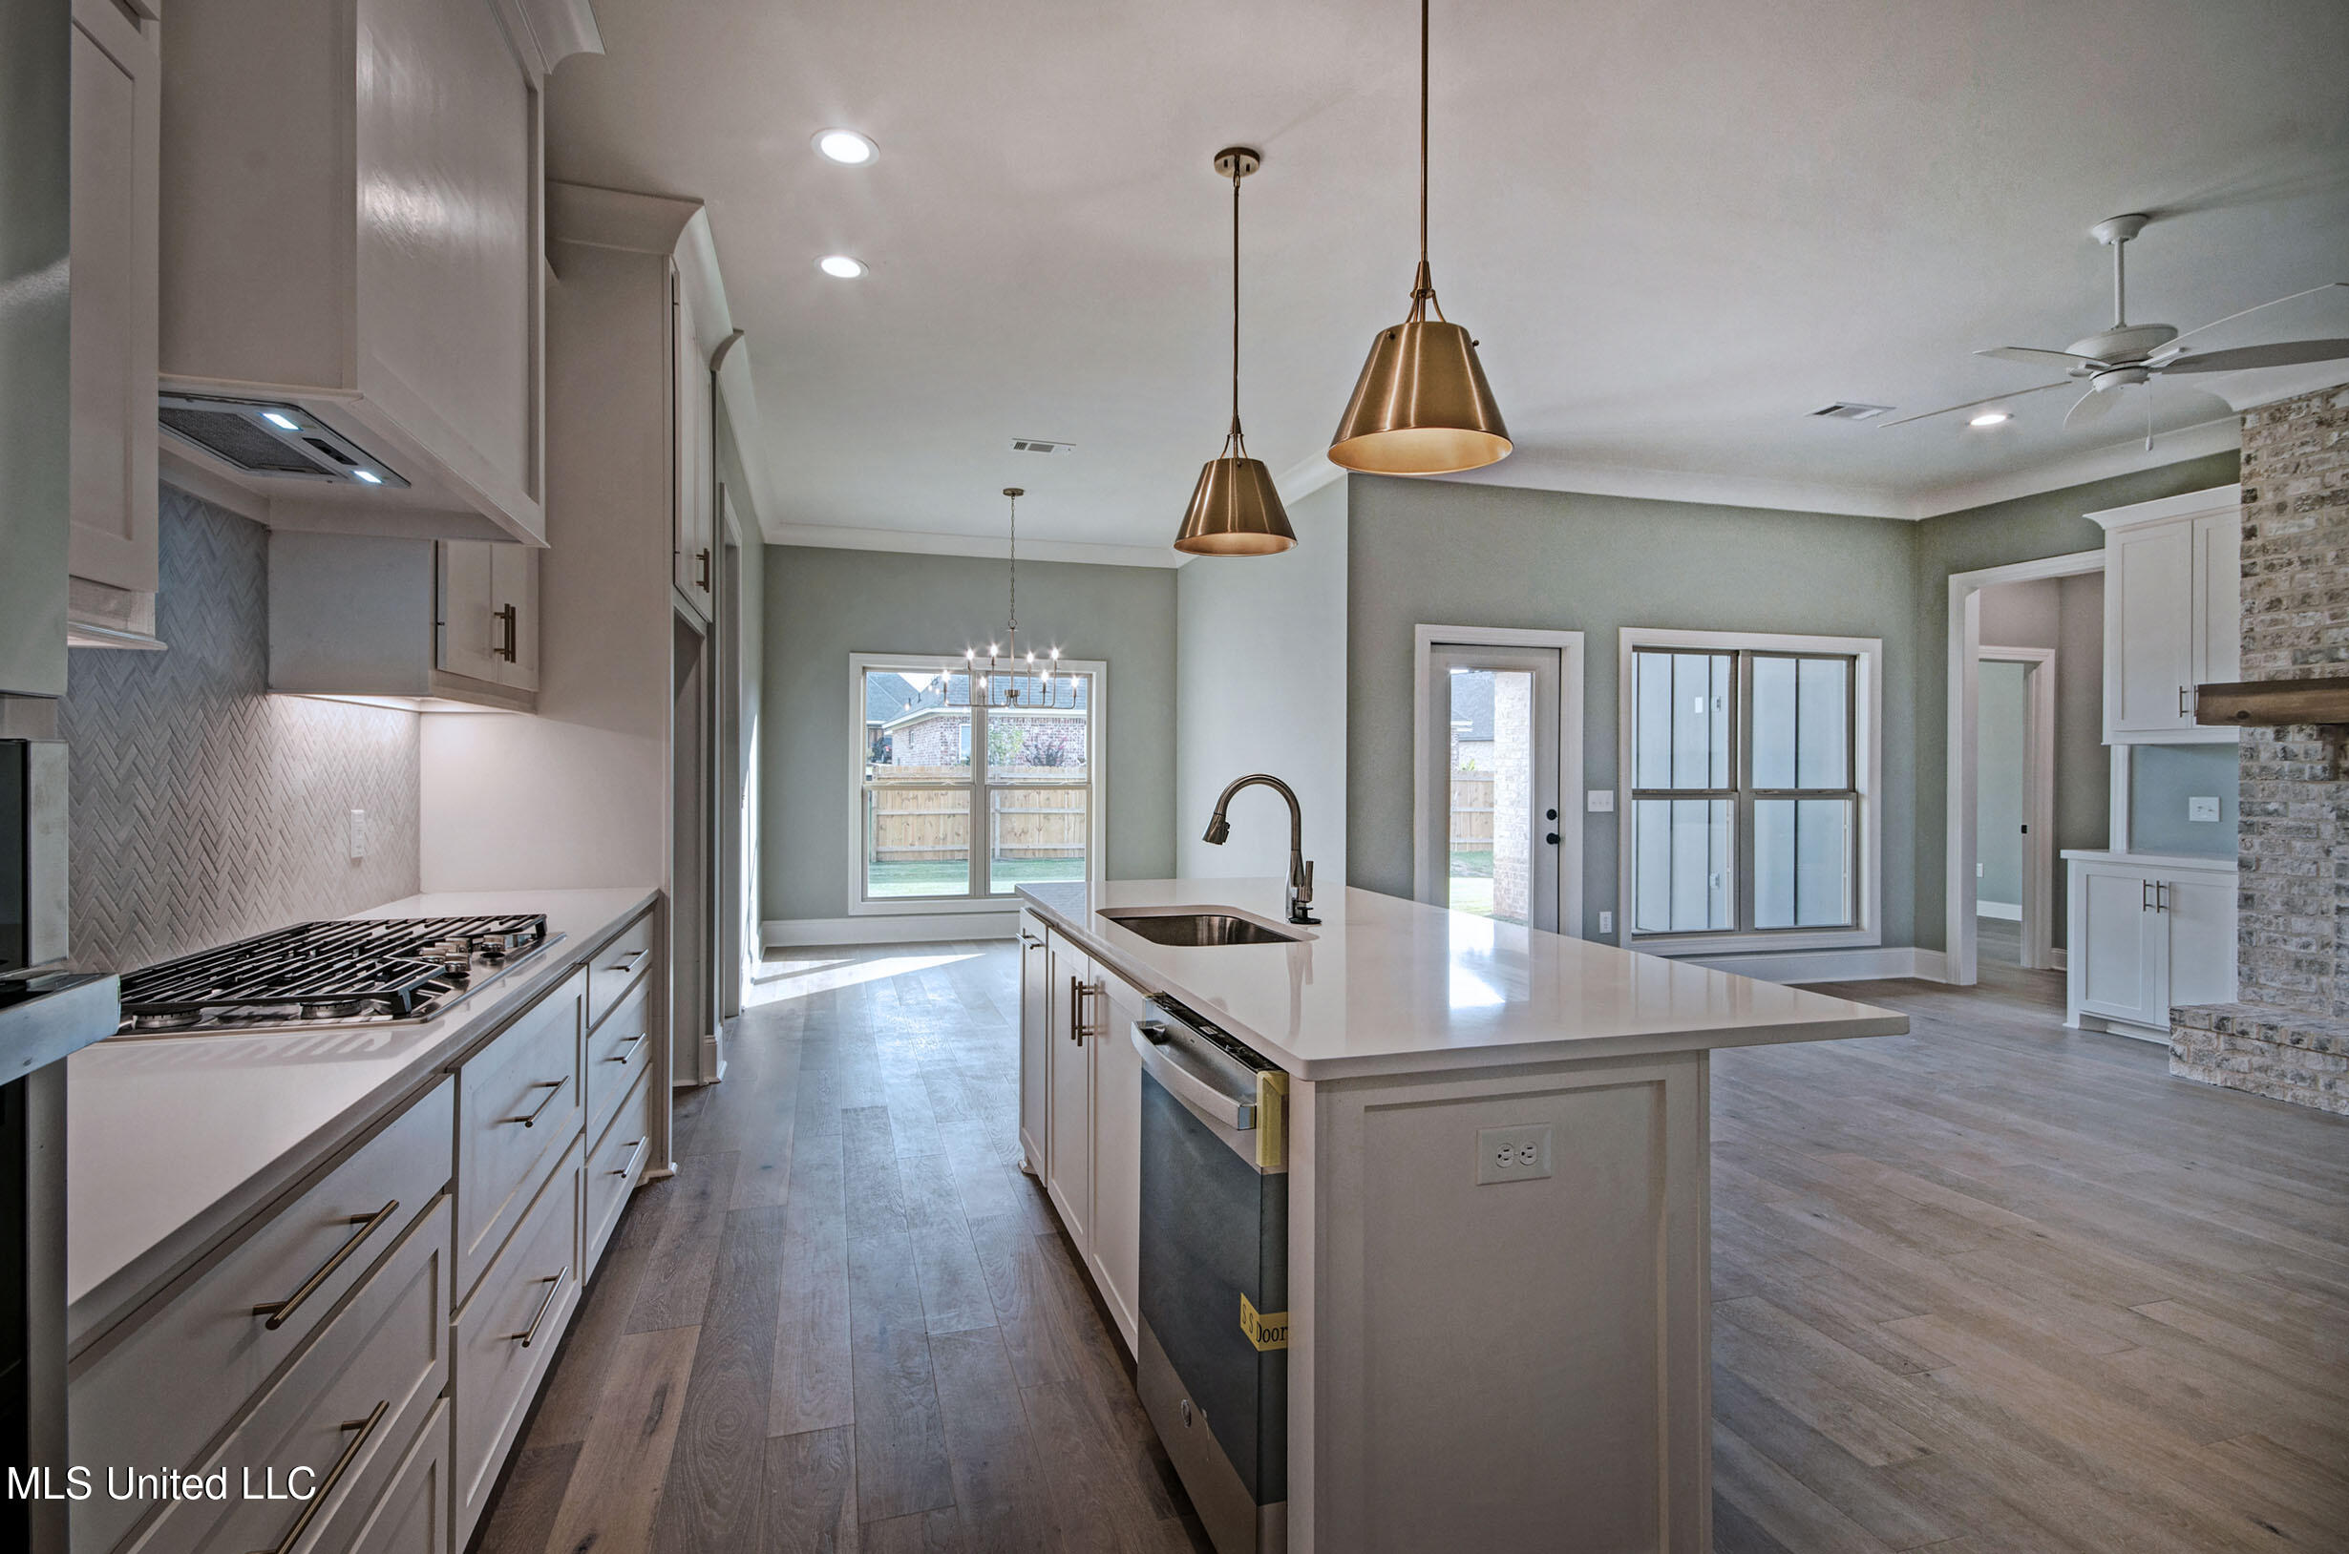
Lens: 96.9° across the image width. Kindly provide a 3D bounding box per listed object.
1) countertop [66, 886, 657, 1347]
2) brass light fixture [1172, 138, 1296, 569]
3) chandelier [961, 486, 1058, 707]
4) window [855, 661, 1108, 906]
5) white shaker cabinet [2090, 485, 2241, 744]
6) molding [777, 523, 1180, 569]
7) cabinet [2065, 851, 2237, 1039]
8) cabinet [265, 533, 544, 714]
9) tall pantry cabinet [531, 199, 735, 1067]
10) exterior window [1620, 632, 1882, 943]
[{"bbox_3d":[-1.566,0.396,1.950,0.695,0.036,2.790,0,1,-18],"label":"countertop"},{"bbox_3d":[0.172,-1.220,2.989,0.346,1.095,0.346,0,1,0],"label":"brass light fixture"},{"bbox_3d":[-1.005,-1.112,6.498,0.820,1.375,0.820,0,1,-18],"label":"chandelier"},{"bbox_3d":[-1.477,0.053,8.017,1.955,1.937,0.120,0,1,-18],"label":"window"},{"bbox_3d":[4.905,-0.741,4.962,0.360,1.158,0.720,0,1,-18],"label":"white shaker cabinet"},{"bbox_3d":[-1.440,-1.742,7.896,3.150,0.140,0.120,0,1,-18],"label":"molding"},{"bbox_3d":[4.846,0.820,5.010,0.450,0.890,0.720,0,1,-18],"label":"cabinet"},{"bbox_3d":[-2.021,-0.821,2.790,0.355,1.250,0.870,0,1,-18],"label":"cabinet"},{"bbox_3d":[-2.117,-0.250,3.779,0.790,3.050,1.140,0,1,-18],"label":"tall pantry cabinet"},{"bbox_3d":[3.437,0.091,6.218,1.980,1.875,0.120,0,1,-18],"label":"exterior window"}]

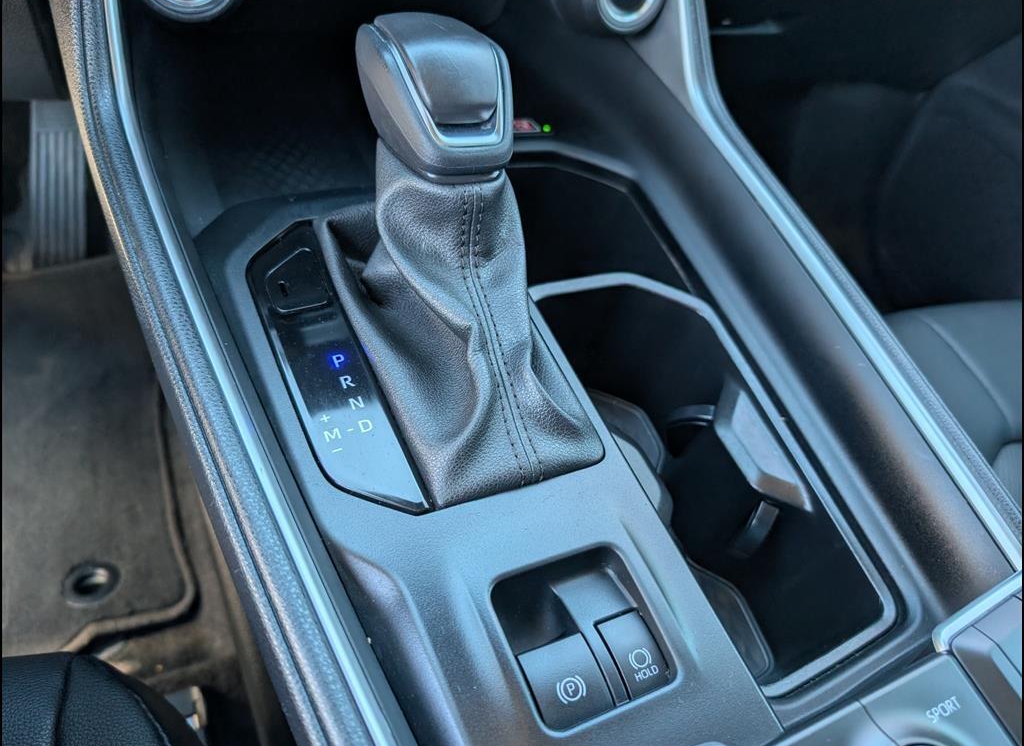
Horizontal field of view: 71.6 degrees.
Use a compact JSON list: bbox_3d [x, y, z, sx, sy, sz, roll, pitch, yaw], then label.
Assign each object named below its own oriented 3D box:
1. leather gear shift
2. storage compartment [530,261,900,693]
[{"bbox_3d":[-0.013,-0.050,0.283,0.084,0.113,0.154,-13,58,-29],"label":"leather gear shift"},{"bbox_3d":[0.082,0.052,0.368,0.100,0.073,0.206,-13,63,-29],"label":"storage compartment"}]

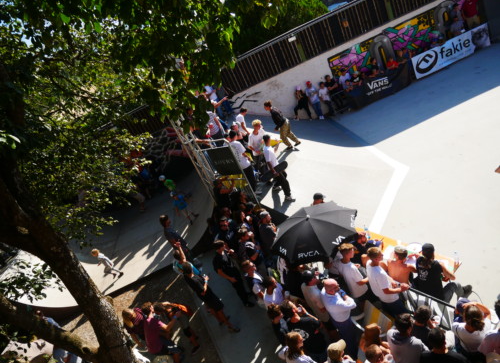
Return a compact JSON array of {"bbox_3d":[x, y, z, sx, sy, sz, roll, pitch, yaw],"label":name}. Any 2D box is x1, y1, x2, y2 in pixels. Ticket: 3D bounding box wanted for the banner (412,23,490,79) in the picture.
[{"bbox_3d":[8.137,-5.249,14.000,2.930,0.900,0.060,-24,23,6],"label":"banner"}]

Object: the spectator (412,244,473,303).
[{"bbox_3d":[2.954,1.400,5.323,0.760,1.320,0.580,-39,26,-27],"label":"spectator"}]

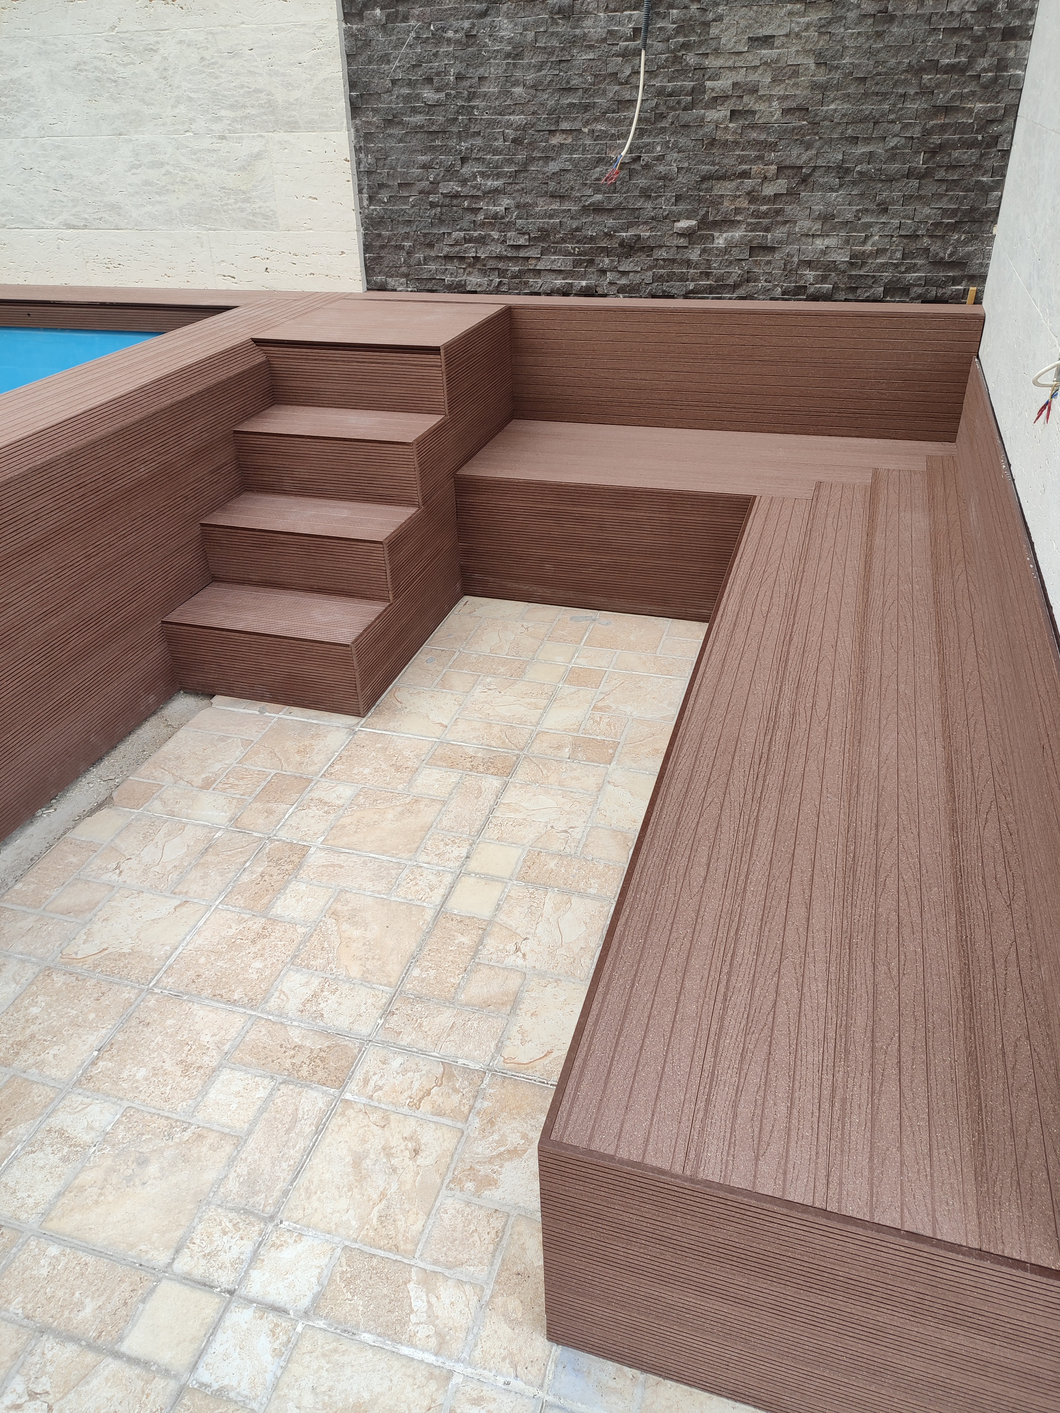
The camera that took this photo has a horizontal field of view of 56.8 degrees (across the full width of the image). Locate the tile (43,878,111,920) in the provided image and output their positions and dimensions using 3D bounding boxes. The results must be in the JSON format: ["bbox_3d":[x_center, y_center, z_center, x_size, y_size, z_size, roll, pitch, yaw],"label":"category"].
[{"bbox_3d":[-0.946,0.409,2.067,0.106,0.013,0.103,8,34,16],"label":"tile"}]

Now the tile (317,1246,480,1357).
[{"bbox_3d":[-0.179,0.818,1.348,0.210,0.012,0.092,7,34,16],"label":"tile"}]

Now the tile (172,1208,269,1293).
[{"bbox_3d":[-0.450,0.791,1.431,0.102,0.013,0.103,8,34,16],"label":"tile"}]

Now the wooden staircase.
[{"bbox_3d":[-0.529,-0.692,3.025,0.572,0.795,1.347,8,34,16],"label":"wooden staircase"}]

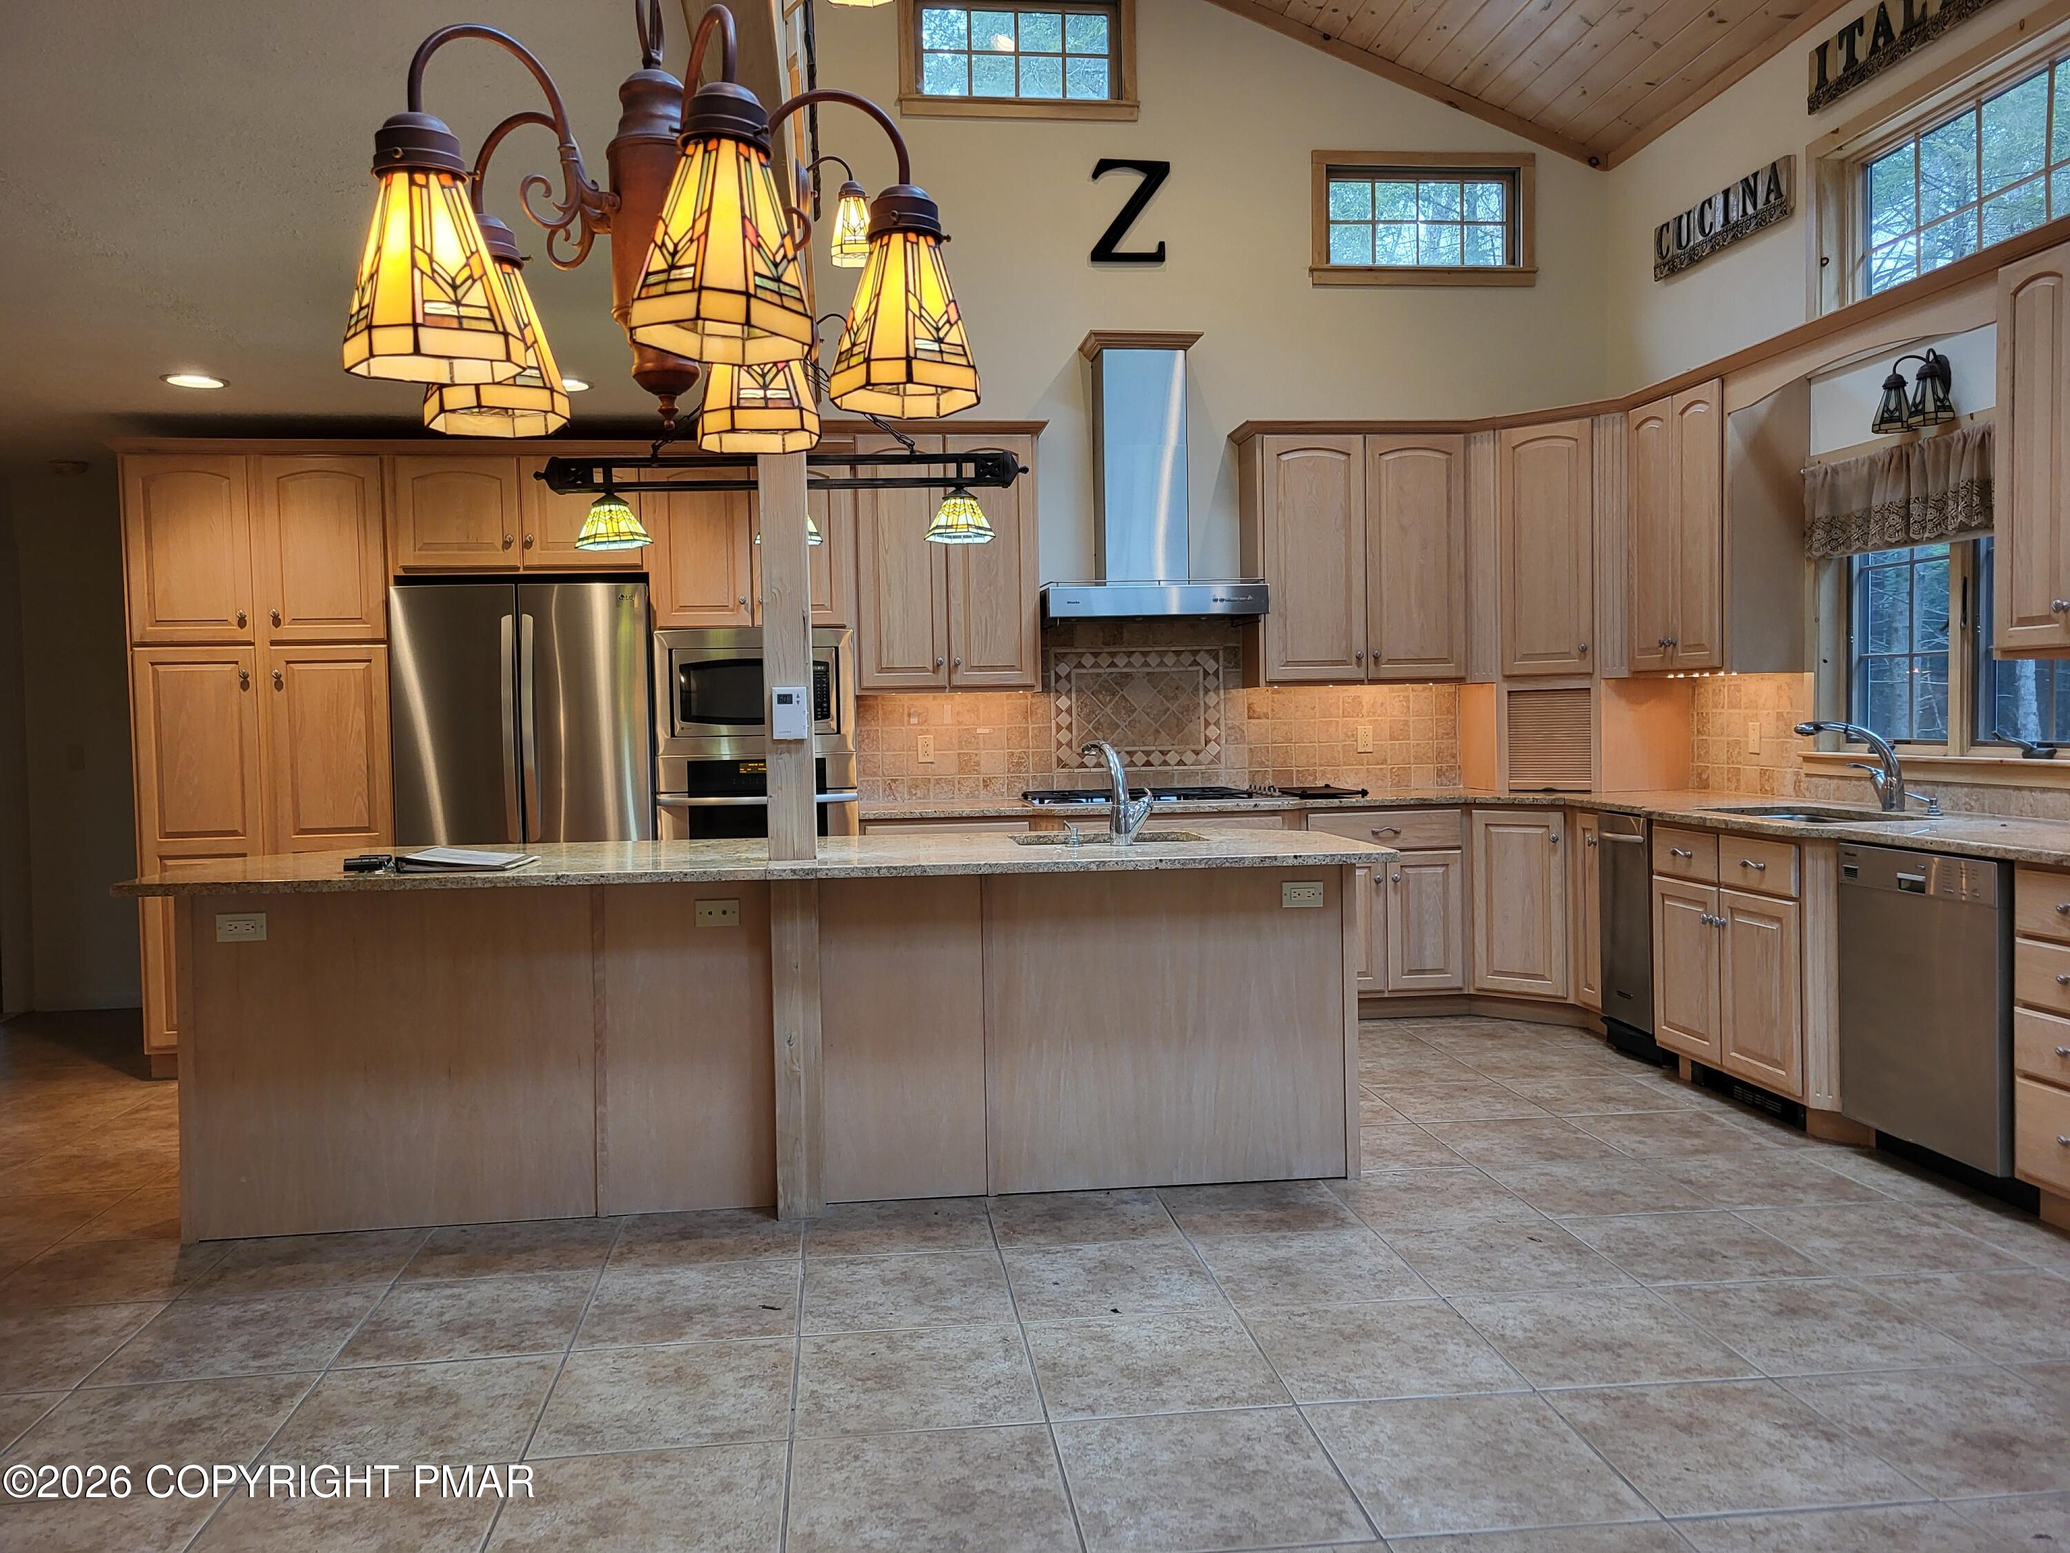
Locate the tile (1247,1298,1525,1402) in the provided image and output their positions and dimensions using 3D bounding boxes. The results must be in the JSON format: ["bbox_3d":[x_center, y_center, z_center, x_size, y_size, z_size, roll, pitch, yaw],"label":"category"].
[{"bbox_3d":[0.680,1.141,3.087,0.457,0.010,0.457,-1,2,-7],"label":"tile"}]

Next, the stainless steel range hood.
[{"bbox_3d":[0.461,-1.236,6.414,0.884,1.160,0.520,-1,2,-7],"label":"stainless steel range hood"}]

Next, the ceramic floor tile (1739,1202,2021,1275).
[{"bbox_3d":[1.989,1.097,3.685,0.457,0.010,0.457,-1,2,-7],"label":"ceramic floor tile"}]

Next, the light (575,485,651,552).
[{"bbox_3d":[-1.185,-0.722,4.363,0.210,0.180,0.210,-1,2,-7],"label":"light"}]

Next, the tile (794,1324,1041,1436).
[{"bbox_3d":[-0.233,1.166,2.997,0.457,0.010,0.457,-1,2,-7],"label":"tile"}]

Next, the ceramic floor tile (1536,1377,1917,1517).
[{"bbox_3d":[1.181,1.145,2.666,0.453,0.010,0.453,-1,2,-7],"label":"ceramic floor tile"}]

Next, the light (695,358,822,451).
[{"bbox_3d":[-0.288,-0.433,1.627,0.128,0.165,0.128,-1,2,-7],"label":"light"}]

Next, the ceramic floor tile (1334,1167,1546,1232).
[{"bbox_3d":[1.020,1.093,4.024,0.453,0.010,0.453,-1,2,-7],"label":"ceramic floor tile"}]

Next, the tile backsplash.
[{"bbox_3d":[0.570,-0.308,6.721,2.658,0.765,0.015,-1,2,-7],"label":"tile backsplash"}]

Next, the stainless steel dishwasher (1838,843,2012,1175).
[{"bbox_3d":[2.656,0.595,4.198,0.590,0.790,0.600,-1,2,-7],"label":"stainless steel dishwasher"}]

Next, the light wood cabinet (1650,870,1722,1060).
[{"bbox_3d":[2.451,0.629,5.192,0.560,0.565,0.400,-1,2,-7],"label":"light wood cabinet"}]

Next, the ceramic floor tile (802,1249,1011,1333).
[{"bbox_3d":[-0.285,1.148,3.454,0.457,0.010,0.457,-1,2,-7],"label":"ceramic floor tile"}]

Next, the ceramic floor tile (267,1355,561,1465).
[{"bbox_3d":[-1.144,1.178,2.879,0.457,0.010,0.457,-1,2,-7],"label":"ceramic floor tile"}]

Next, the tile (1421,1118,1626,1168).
[{"bbox_3d":[1.420,1.068,4.529,0.453,0.010,0.453,-1,2,-7],"label":"tile"}]

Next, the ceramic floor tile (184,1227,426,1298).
[{"bbox_3d":[-1.710,1.152,3.739,0.457,0.010,0.457,-1,2,-7],"label":"ceramic floor tile"}]

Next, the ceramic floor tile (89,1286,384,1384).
[{"bbox_3d":[-1.687,1.196,3.330,0.457,0.010,0.457,-1,2,-7],"label":"ceramic floor tile"}]

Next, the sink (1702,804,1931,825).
[{"bbox_3d":[2.371,0.215,4.763,0.430,0.190,0.700,-1,2,-7],"label":"sink"}]

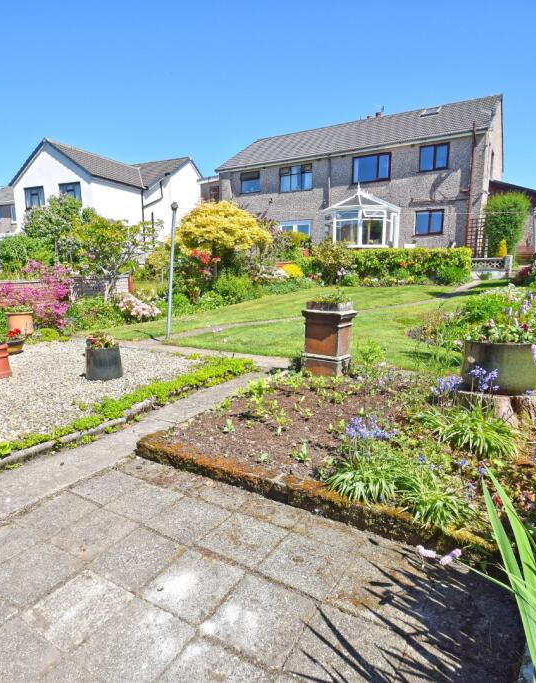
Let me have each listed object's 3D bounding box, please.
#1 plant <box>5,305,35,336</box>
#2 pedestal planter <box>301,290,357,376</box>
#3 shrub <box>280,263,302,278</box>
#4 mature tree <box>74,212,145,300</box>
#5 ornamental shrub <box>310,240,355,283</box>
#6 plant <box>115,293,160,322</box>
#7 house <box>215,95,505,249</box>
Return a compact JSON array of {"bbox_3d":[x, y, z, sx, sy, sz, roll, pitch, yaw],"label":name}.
[{"bbox_3d":[-4.880,-0.415,8.390,0.480,0.560,0.480,0,9,0],"label":"plant"},{"bbox_3d":[0.621,-0.016,4.411,0.430,0.720,0.430,5,11,32],"label":"pedestal planter"},{"bbox_3d":[0.929,-2.695,16.482,0.920,0.620,0.850,0,9,0],"label":"shrub"},{"bbox_3d":[-3.629,-1.846,9.935,1.650,1.968,1.500,-3,10,-20],"label":"mature tree"},{"bbox_3d":[2.024,-2.415,13.363,1.250,1.330,1.200,5,11,29],"label":"ornamental shrub"},{"bbox_3d":[-2.629,-0.700,8.556,0.930,0.522,0.800,-3,10,-17],"label":"plant"},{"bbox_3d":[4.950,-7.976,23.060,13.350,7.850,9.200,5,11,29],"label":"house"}]

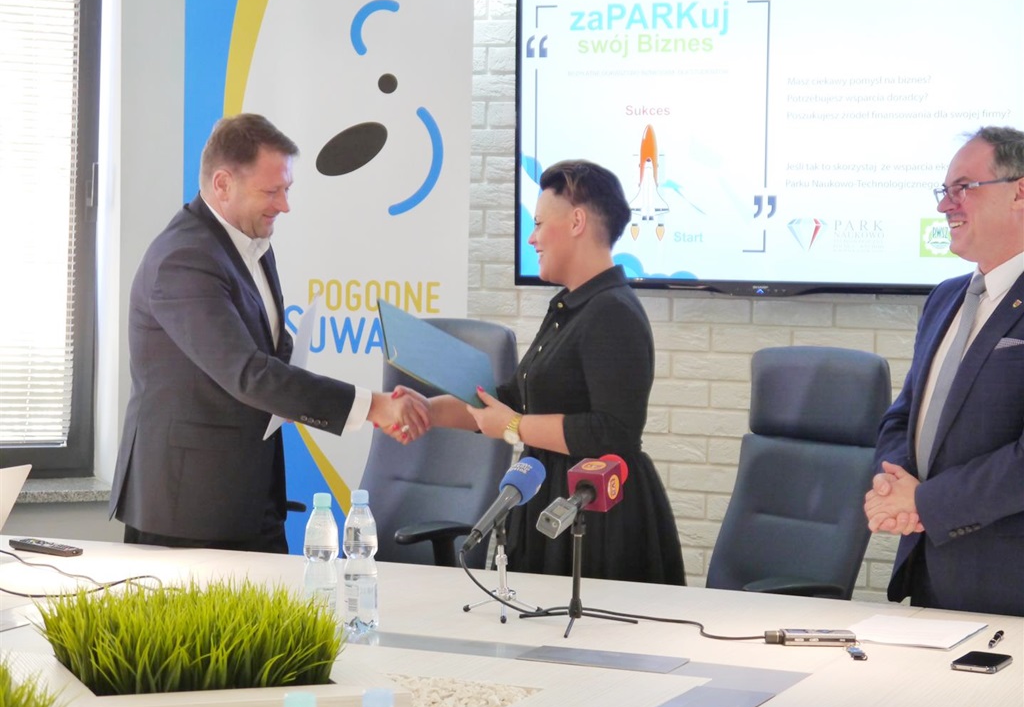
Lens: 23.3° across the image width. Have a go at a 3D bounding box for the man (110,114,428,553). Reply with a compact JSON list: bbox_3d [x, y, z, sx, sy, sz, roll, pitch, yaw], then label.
[{"bbox_3d":[-0.539,0.311,5.472,0.710,1.670,0.550,2,4,19],"label":"man"}]

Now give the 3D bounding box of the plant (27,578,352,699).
[{"bbox_3d":[-0.503,0.453,3.938,0.390,0.140,0.380,0,4,-19],"label":"plant"}]

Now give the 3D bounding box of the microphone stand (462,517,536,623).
[{"bbox_3d":[-0.014,0.382,4.454,0.150,0.185,0.140,1,4,0],"label":"microphone stand"}]

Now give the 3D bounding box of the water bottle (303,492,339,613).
[{"bbox_3d":[-0.326,0.358,4.255,0.061,0.244,0.061,1,4,0],"label":"water bottle"}]

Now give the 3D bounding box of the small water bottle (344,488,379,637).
[{"bbox_3d":[-0.259,0.357,4.295,0.061,0.244,0.061,1,4,0],"label":"small water bottle"}]

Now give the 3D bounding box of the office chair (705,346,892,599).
[{"bbox_3d":[0.470,0.580,5.401,0.640,1.170,0.630,-3,5,-44],"label":"office chair"}]

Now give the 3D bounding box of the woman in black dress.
[{"bbox_3d":[0.082,0.382,5.192,0.570,1.580,0.500,0,4,-7],"label":"woman in black dress"}]

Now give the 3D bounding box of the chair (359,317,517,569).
[{"bbox_3d":[-0.348,0.532,5.996,0.630,1.170,0.640,4,5,41],"label":"chair"}]

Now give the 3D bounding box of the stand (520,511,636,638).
[{"bbox_3d":[0.102,0.381,4.338,0.210,0.200,0.180,2,4,13],"label":"stand"}]

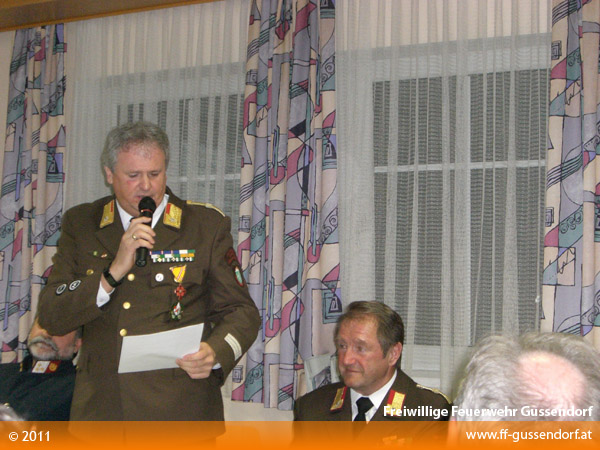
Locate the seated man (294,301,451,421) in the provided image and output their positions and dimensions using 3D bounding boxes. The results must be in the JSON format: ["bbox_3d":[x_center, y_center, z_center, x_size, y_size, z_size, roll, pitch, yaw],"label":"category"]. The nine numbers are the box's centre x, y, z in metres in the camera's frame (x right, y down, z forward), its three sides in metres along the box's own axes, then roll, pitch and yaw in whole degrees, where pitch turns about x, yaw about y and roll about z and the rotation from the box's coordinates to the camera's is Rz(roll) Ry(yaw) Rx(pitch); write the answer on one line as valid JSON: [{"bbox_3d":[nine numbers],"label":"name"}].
[{"bbox_3d":[0.140,0.840,3.030,0.560,1.280,0.760,-1,-1,22],"label":"seated man"}]

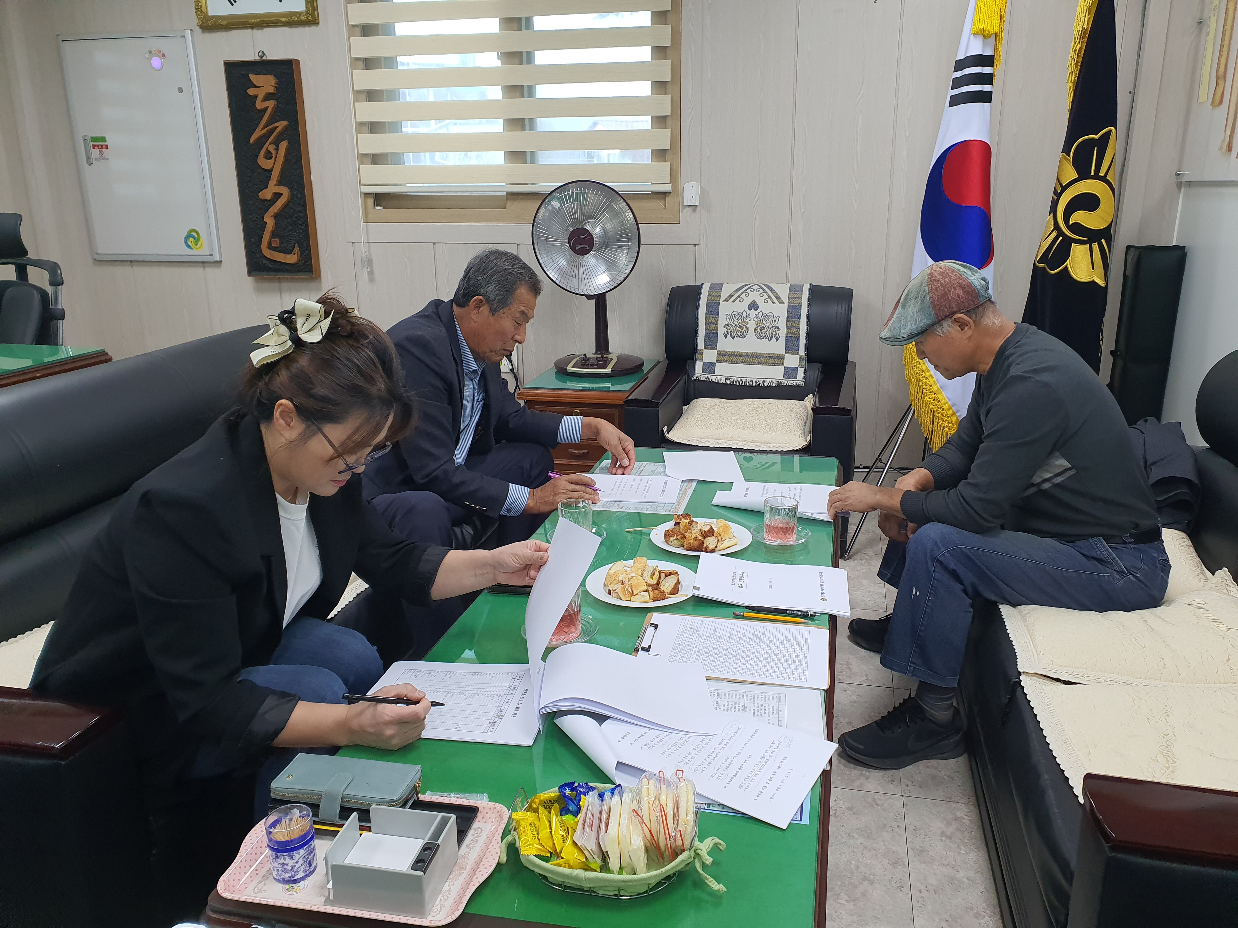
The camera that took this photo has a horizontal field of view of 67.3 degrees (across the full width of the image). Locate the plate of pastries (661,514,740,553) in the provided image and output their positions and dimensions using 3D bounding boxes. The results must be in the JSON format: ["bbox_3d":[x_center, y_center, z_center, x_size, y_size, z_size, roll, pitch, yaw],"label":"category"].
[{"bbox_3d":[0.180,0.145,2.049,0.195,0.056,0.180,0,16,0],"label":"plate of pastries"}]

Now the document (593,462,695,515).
[{"bbox_3d":[0.055,0.052,2.457,0.297,0.010,0.410,3,17,13],"label":"document"}]

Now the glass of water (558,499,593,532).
[{"bbox_3d":[-0.098,0.128,2.031,0.075,0.080,0.075,3,17,12],"label":"glass of water"}]

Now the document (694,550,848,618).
[{"bbox_3d":[0.296,0.234,1.814,0.300,0.018,0.213,5,17,18],"label":"document"}]

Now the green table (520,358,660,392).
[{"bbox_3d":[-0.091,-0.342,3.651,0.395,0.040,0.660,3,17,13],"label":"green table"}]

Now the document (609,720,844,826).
[{"bbox_3d":[0.125,0.390,1.276,0.310,0.025,0.220,9,19,29],"label":"document"}]

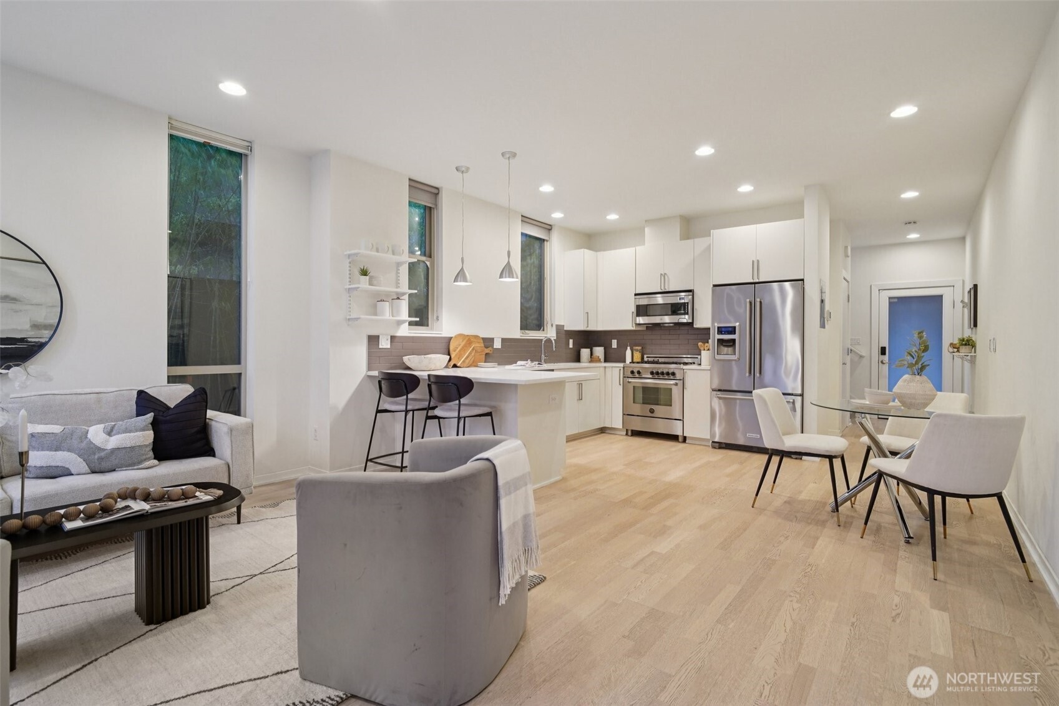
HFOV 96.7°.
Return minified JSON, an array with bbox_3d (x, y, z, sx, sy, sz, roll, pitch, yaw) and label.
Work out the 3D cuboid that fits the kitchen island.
[{"bbox_3d":[-0.460,0.608,4.148,1.890,0.900,0.980,1,0,40],"label":"kitchen island"}]

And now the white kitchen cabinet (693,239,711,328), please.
[{"bbox_3d":[2.311,-0.858,5.882,0.395,1.098,0.340,1,0,40],"label":"white kitchen cabinet"}]

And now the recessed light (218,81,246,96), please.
[{"bbox_3d":[-1.853,-1.644,2.939,0.160,0.025,0.160,1,1,40],"label":"recessed light"}]

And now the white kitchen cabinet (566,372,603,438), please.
[{"bbox_3d":[0.390,0.573,5.909,0.610,0.790,0.930,1,1,40],"label":"white kitchen cabinet"}]

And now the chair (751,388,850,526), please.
[{"bbox_3d":[1.929,0.678,3.327,0.560,0.830,0.490,1,1,40],"label":"chair"}]

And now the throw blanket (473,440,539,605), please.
[{"bbox_3d":[-0.091,0.601,1.790,0.200,0.480,0.390,1,0,20],"label":"throw blanket"}]

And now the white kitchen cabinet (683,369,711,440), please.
[{"bbox_3d":[2.102,0.590,5.588,0.300,0.800,0.600,1,1,40],"label":"white kitchen cabinet"}]

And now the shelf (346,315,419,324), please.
[{"bbox_3d":[-1.275,-0.292,4.139,0.235,0.030,0.590,1,1,40],"label":"shelf"}]

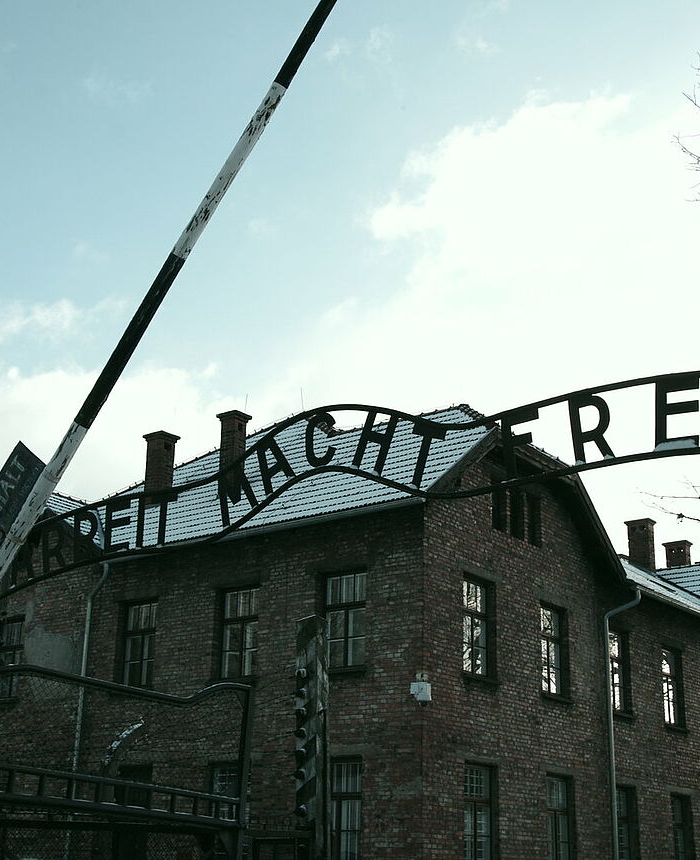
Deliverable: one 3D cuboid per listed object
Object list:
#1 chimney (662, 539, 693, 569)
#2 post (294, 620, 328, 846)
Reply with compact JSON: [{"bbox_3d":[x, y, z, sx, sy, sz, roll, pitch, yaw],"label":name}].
[{"bbox_3d":[12.512,4.902,45.220,0.940,1.120,0.650,-13,-25,35],"label":"chimney"},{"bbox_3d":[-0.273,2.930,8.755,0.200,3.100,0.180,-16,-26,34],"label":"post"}]

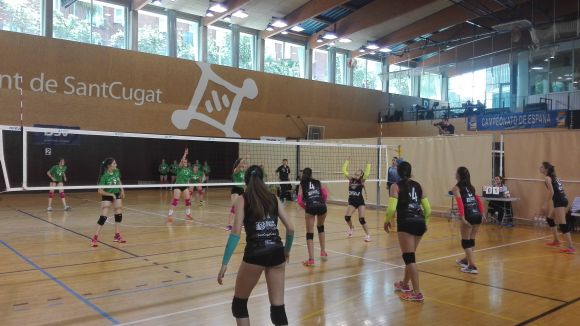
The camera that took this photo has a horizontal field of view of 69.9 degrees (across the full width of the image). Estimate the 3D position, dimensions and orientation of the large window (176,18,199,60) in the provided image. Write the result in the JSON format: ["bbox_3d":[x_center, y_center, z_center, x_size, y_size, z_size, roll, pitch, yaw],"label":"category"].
[{"bbox_3d":[-5.713,-6.846,23.203,1.280,2.160,0.150,1,0,-37],"label":"large window"}]

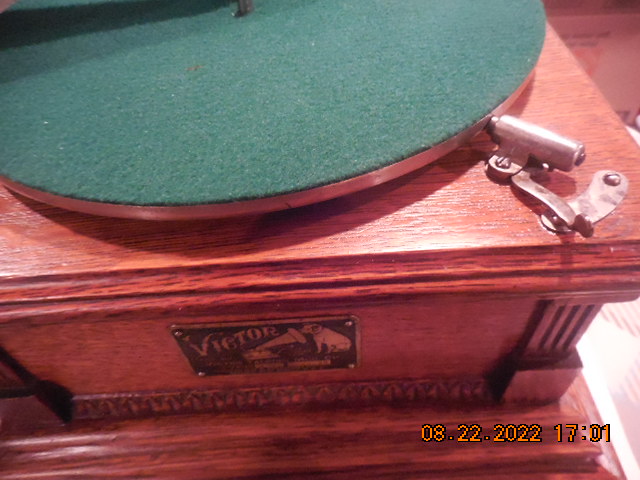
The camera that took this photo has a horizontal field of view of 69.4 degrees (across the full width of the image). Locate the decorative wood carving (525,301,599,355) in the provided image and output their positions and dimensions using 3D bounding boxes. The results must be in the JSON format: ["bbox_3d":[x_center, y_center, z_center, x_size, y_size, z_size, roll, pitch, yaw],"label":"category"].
[{"bbox_3d":[0.099,0.029,0.192,0.021,0.042,0.014,-4,48,3],"label":"decorative wood carving"}]

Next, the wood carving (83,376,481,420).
[{"bbox_3d":[-0.024,0.087,0.253,0.237,0.015,0.009,-4,48,3],"label":"wood carving"}]

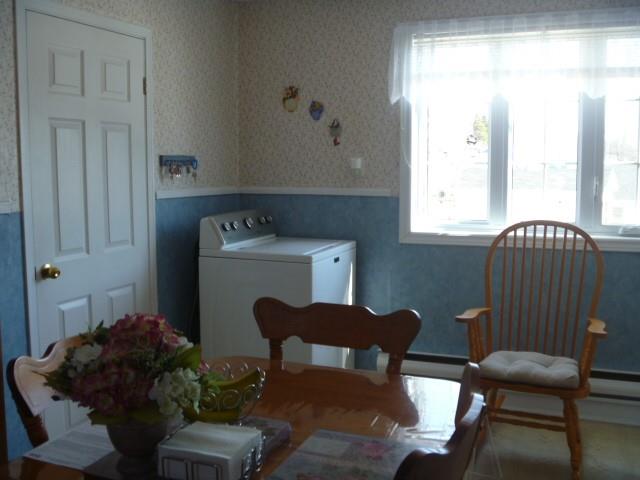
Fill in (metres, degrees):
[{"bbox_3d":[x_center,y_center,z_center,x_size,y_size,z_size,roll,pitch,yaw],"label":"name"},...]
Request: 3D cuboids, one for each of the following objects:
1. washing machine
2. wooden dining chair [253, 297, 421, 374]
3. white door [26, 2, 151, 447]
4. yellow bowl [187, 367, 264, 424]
[{"bbox_3d":[-0.223,0.394,3.736,0.680,1.100,0.690,3,7,22],"label":"washing machine"},{"bbox_3d":[-0.037,0.685,1.896,0.550,0.935,0.510,3,7,22],"label":"wooden dining chair"},{"bbox_3d":[-1.035,0.021,3.028,0.060,2.010,0.770,3,7,22],"label":"white door"},{"bbox_3d":[-0.224,0.385,1.585,0.210,0.110,0.210,0,6,0],"label":"yellow bowl"}]

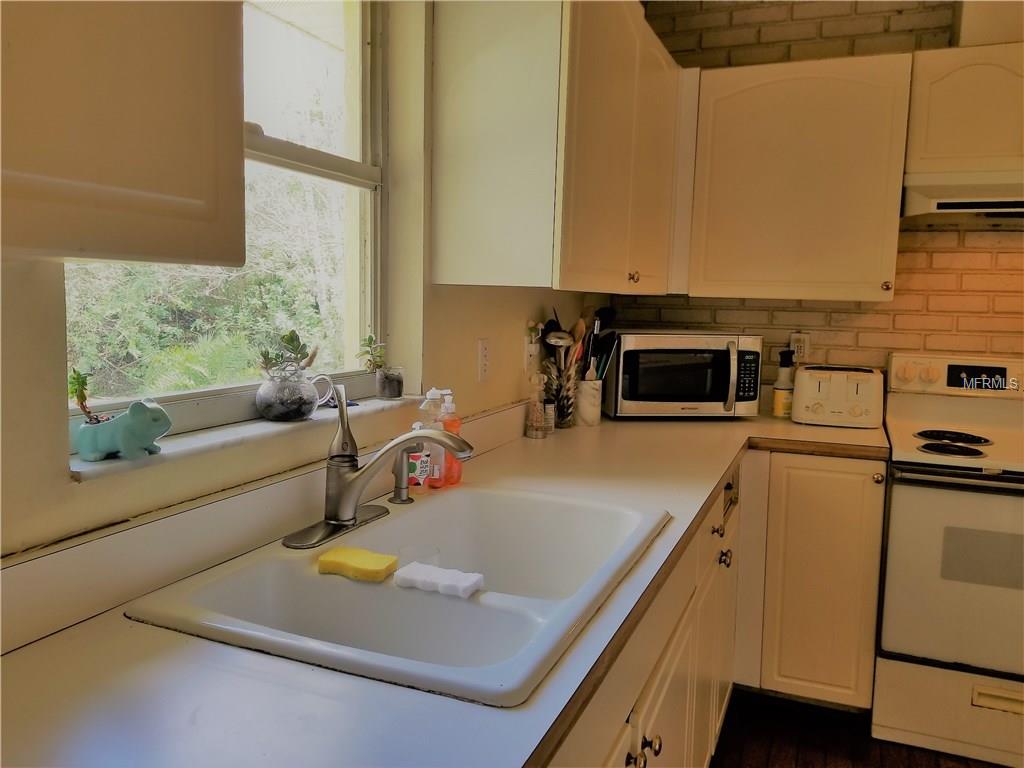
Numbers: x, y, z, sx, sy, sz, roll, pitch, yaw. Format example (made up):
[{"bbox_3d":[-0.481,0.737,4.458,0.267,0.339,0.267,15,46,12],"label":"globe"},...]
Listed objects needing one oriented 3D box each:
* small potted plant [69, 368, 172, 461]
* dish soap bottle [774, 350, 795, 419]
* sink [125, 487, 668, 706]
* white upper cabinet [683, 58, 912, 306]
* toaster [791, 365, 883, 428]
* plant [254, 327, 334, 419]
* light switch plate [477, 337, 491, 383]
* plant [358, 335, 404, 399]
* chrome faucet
[{"bbox_3d":[-0.529,0.040,1.048,0.120,0.120,0.075,-1,7,-17],"label":"small potted plant"},{"bbox_3d":[1.021,-0.004,2.876,0.076,0.250,0.066,4,7,22],"label":"dish soap bottle"},{"bbox_3d":[-0.089,0.361,1.265,0.560,0.200,0.810,4,7,22],"label":"sink"},{"bbox_3d":[1.002,-0.681,2.713,0.655,0.772,0.330,4,7,22],"label":"white upper cabinet"},{"bbox_3d":[1.172,0.042,2.763,0.290,0.188,0.220,4,7,22],"label":"toaster"},{"bbox_3d":[-0.391,-0.013,1.394,0.132,0.155,0.112,-1,6,-16],"label":"plant"},{"bbox_3d":[-0.078,-0.067,2.095,0.008,0.118,0.070,4,7,22],"label":"light switch plate"},{"bbox_3d":[-0.288,-0.040,1.740,0.088,0.138,0.068,4,7,22],"label":"plant"},{"bbox_3d":[-0.217,0.134,1.292,0.270,0.248,0.250,4,7,22],"label":"chrome faucet"}]

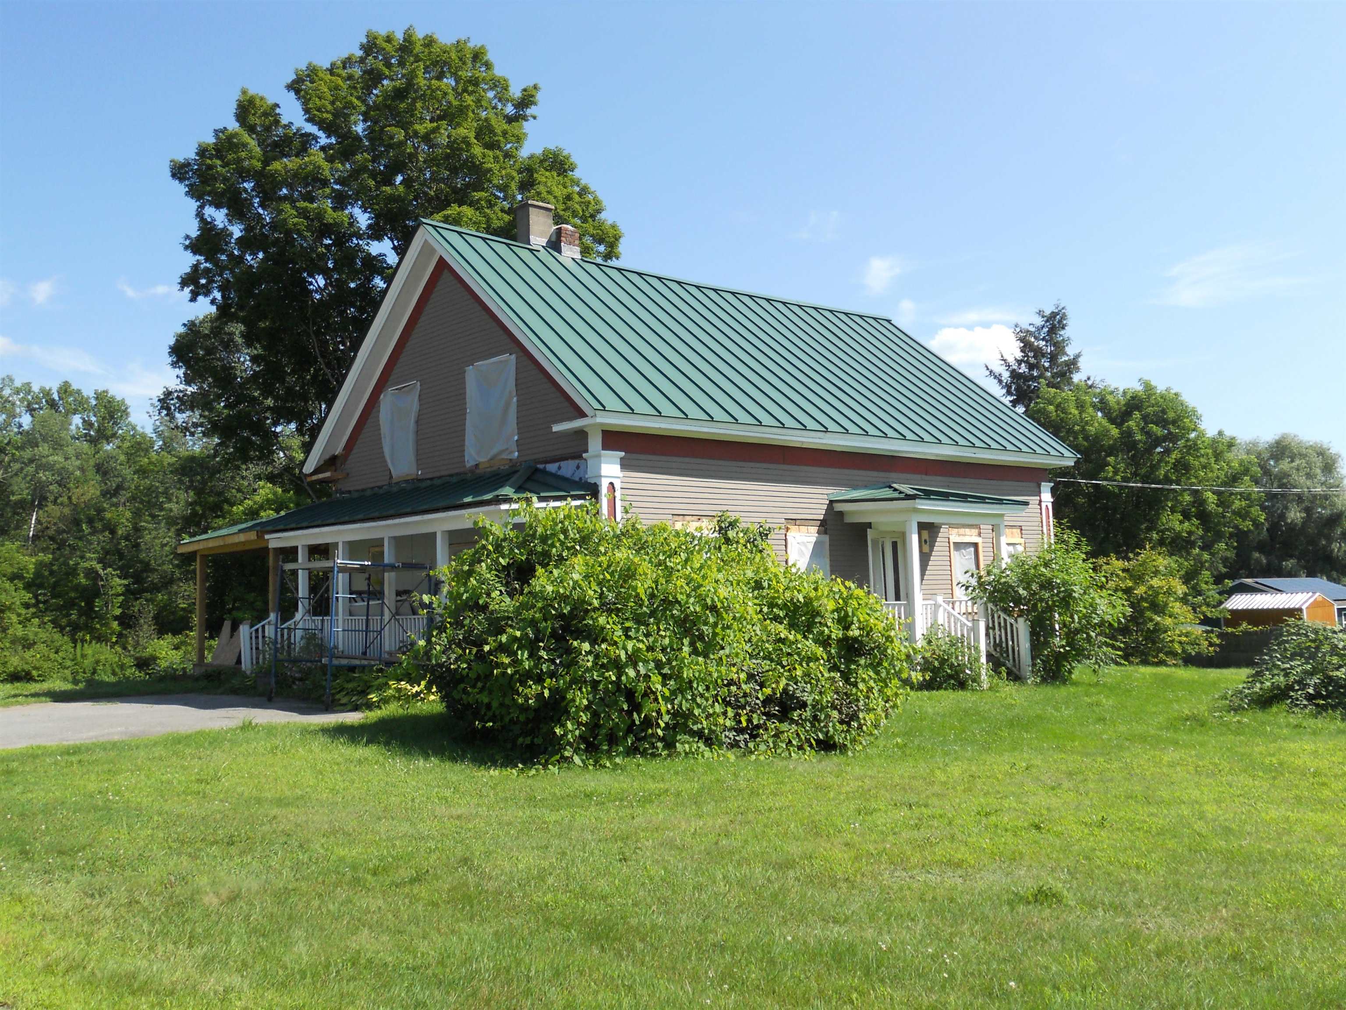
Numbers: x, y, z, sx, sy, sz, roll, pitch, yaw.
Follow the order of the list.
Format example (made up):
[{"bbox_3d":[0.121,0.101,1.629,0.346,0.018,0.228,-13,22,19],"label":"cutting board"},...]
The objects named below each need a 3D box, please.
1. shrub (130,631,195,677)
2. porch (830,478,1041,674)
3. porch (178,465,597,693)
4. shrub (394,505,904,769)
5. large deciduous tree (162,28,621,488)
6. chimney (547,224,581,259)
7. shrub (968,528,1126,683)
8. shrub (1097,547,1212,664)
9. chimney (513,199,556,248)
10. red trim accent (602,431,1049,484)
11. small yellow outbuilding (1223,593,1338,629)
[{"bbox_3d":[-11.306,3.288,27.500,1.500,0.970,1.300,0,-5,-22],"label":"shrub"},{"bbox_3d":[5.245,1.408,23.808,3.831,3.922,2.502,2,-6,-43],"label":"porch"},{"bbox_3d":[-5.951,1.410,23.449,2.457,3.777,12.240,2,-6,-43],"label":"porch"},{"bbox_3d":[-0.215,1.381,14.501,5.800,2.756,4.000,-2,-4,-1],"label":"shrub"},{"bbox_3d":[-8.730,-5.094,38.794,14.200,19.960,13.500,-1,-5,-13],"label":"large deciduous tree"},{"bbox_3d":[-2.203,-5.322,25.358,0.482,0.719,0.419,2,-6,-43],"label":"chimney"},{"bbox_3d":[7.030,1.863,23.400,2.950,2.835,2.600,-3,-5,17],"label":"shrub"},{"bbox_3d":[11.818,2.471,30.500,2.850,2.797,2.700,-4,-5,21],"label":"shrub"},{"bbox_3d":[-2.814,-5.590,25.300,0.637,1.065,0.519,2,-6,-43],"label":"chimney"},{"bbox_3d":[3.816,-0.829,24.438,13.450,0.346,0.055,2,-6,-43],"label":"red trim accent"},{"bbox_3d":[25.400,5.083,52.168,2.500,2.600,3.700,1,-5,-34],"label":"small yellow outbuilding"}]

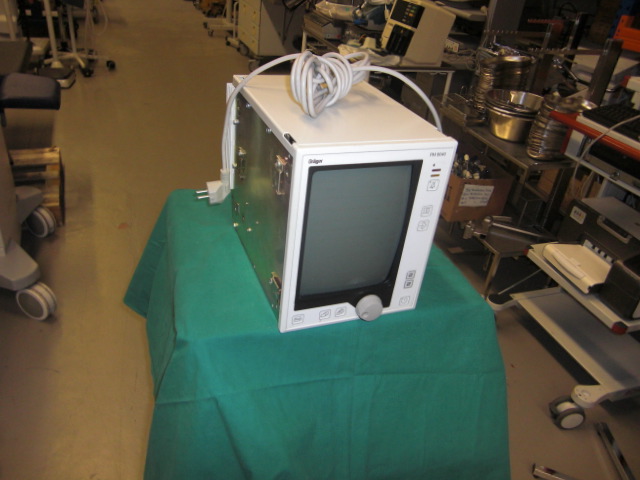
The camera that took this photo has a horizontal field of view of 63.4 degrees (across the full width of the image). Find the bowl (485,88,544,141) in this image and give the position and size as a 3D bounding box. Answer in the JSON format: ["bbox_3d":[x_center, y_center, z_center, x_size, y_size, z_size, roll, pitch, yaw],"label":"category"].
[{"bbox_3d":[0.812,-0.511,2.155,0.250,0.150,0.250,5,31,-3],"label":"bowl"}]

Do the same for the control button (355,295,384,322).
[{"bbox_3d":[0.075,0.104,0.784,0.040,0.040,0.015,-7,33,-21],"label":"control button"}]

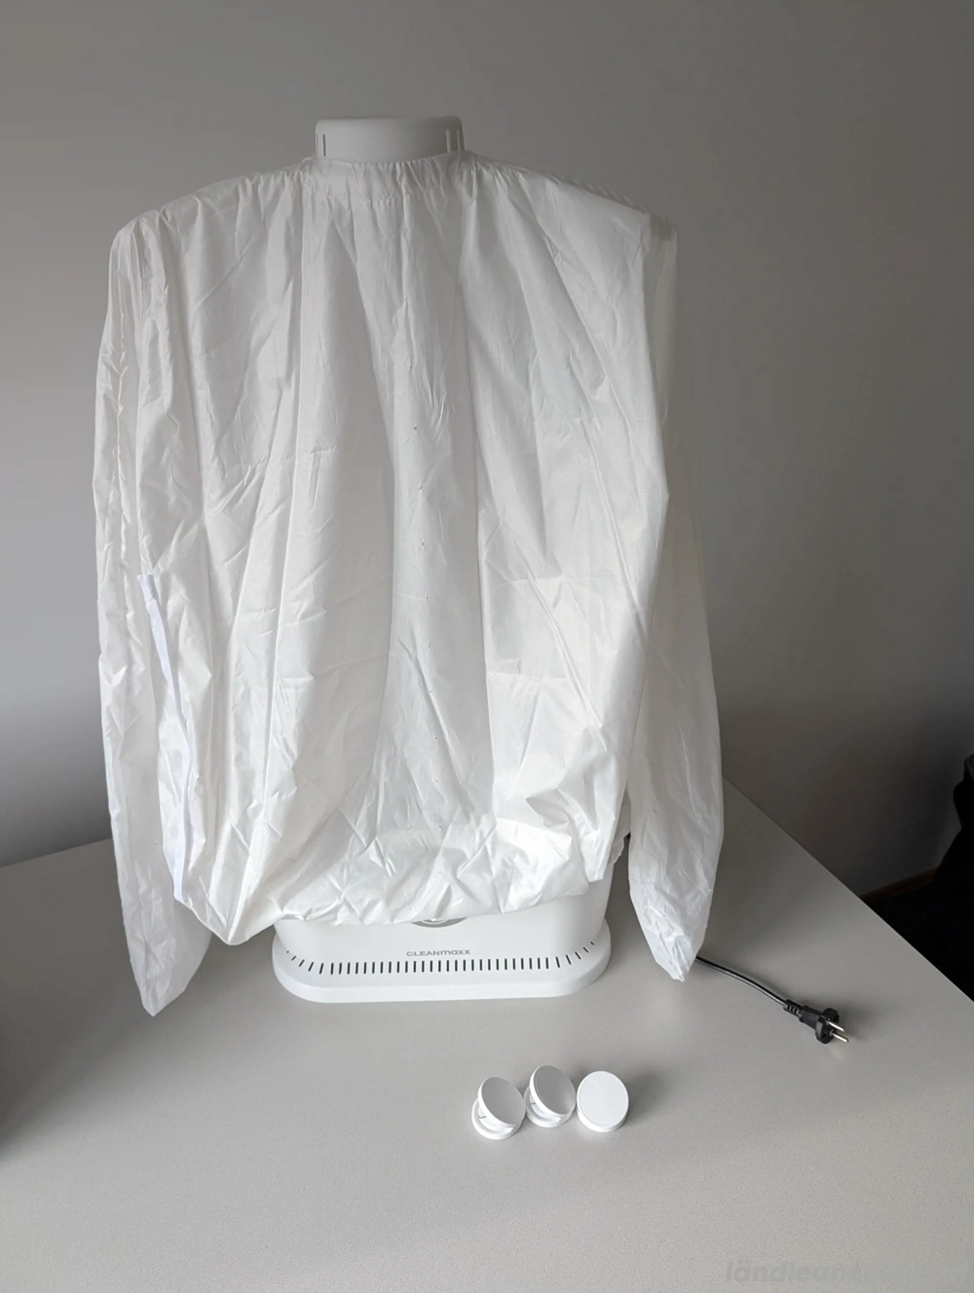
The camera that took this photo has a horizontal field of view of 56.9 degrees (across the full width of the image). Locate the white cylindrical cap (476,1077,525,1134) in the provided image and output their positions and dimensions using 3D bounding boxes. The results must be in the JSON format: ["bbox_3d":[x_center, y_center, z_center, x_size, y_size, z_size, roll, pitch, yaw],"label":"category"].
[{"bbox_3d":[0.012,0.452,0.888,0.051,0.038,0.050,0,28,4],"label":"white cylindrical cap"}]

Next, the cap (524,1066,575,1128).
[{"bbox_3d":[0.063,0.446,0.897,0.051,0.038,0.050,1,28,5],"label":"cap"}]

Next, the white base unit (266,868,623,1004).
[{"bbox_3d":[-0.056,0.293,1.054,0.410,0.165,0.158,-2,28,0],"label":"white base unit"}]

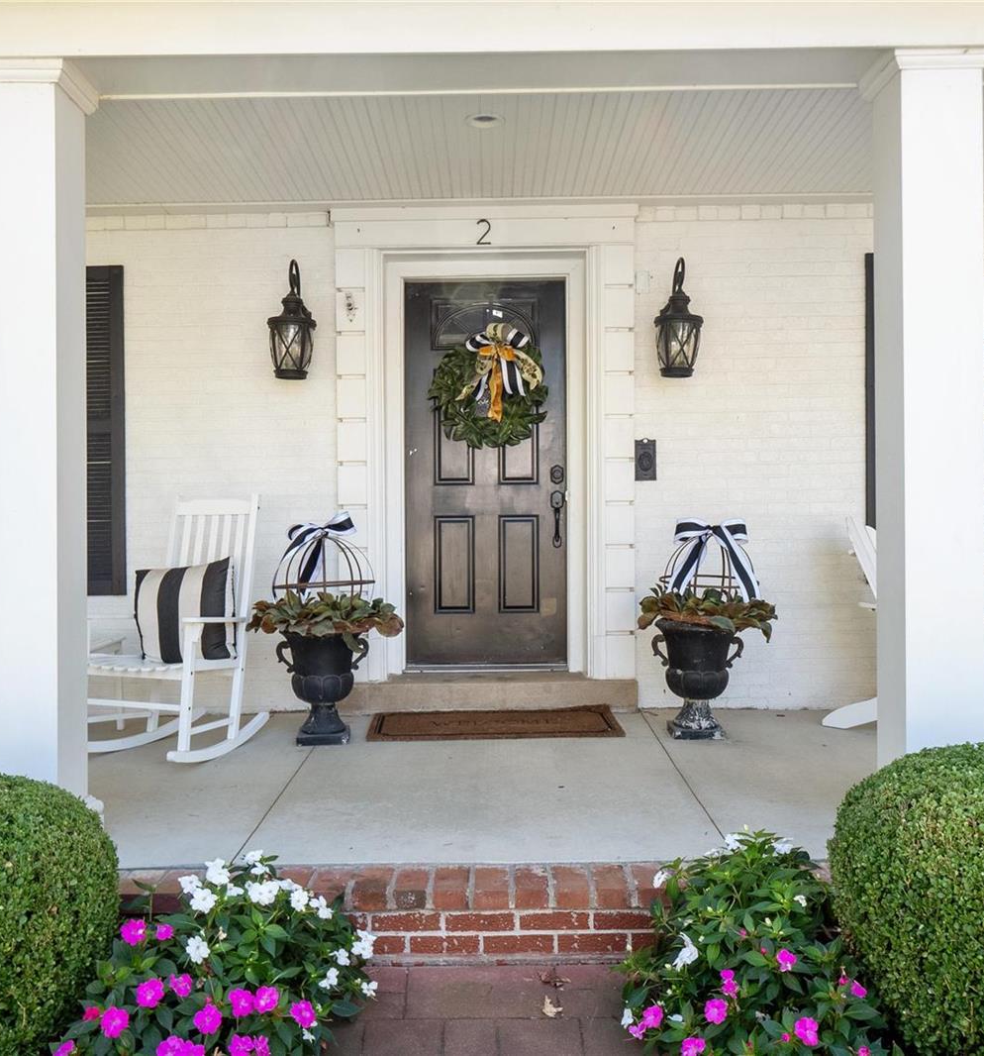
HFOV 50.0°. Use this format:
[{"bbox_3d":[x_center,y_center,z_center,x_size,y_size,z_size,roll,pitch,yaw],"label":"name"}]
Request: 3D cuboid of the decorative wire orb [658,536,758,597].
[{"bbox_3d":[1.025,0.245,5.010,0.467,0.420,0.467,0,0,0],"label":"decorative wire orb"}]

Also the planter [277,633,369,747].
[{"bbox_3d":[-0.792,0.735,4.930,0.433,0.500,0.370,0,0,0],"label":"planter"}]

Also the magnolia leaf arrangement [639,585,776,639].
[{"bbox_3d":[0.983,0.384,4.820,0.620,0.250,0.560,0,0,0],"label":"magnolia leaf arrangement"}]

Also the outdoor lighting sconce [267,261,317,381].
[{"bbox_3d":[-0.978,-1.026,5.180,0.225,0.590,0.280,0,0,0],"label":"outdoor lighting sconce"}]

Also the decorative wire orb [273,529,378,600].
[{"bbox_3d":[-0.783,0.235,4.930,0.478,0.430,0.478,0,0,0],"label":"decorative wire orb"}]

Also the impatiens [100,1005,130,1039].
[{"bbox_3d":[-0.760,0.997,2.130,0.059,0.066,0.035,0,-18,-9],"label":"impatiens"}]

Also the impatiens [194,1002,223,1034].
[{"bbox_3d":[-0.577,0.996,2.150,0.058,0.066,0.035,0,-18,-7],"label":"impatiens"}]

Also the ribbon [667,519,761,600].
[{"bbox_3d":[1.035,0.147,4.920,0.430,0.375,0.250,0,0,0],"label":"ribbon"}]

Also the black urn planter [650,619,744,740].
[{"bbox_3d":[0.978,0.715,5.010,0.440,0.515,0.370,0,0,0],"label":"black urn planter"}]

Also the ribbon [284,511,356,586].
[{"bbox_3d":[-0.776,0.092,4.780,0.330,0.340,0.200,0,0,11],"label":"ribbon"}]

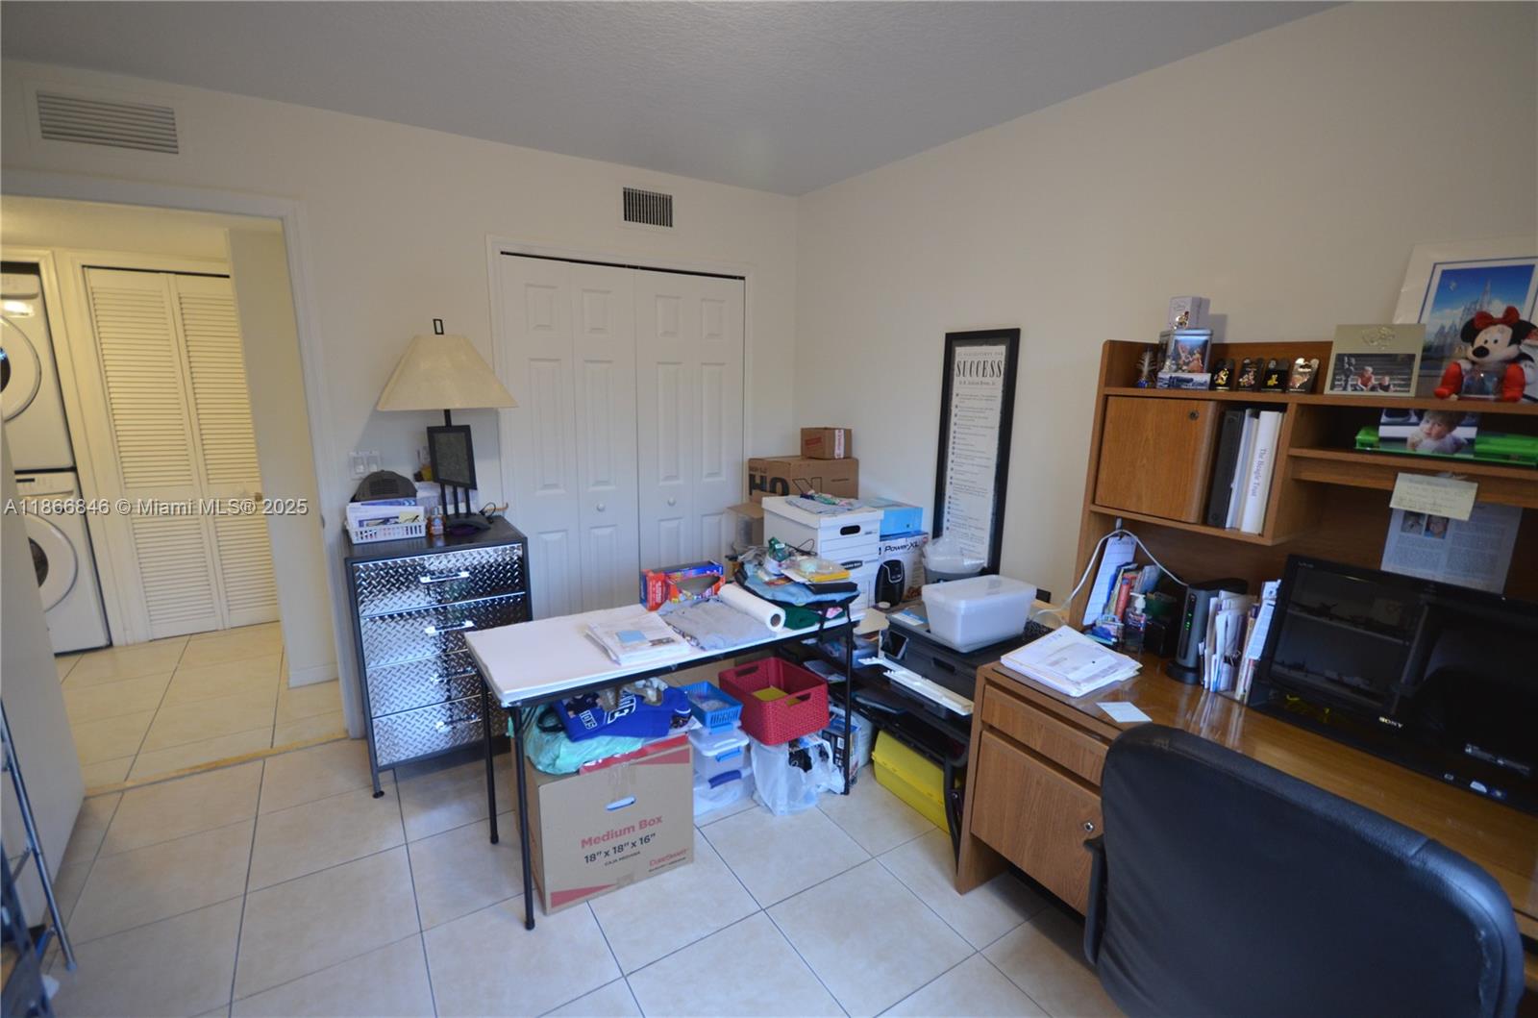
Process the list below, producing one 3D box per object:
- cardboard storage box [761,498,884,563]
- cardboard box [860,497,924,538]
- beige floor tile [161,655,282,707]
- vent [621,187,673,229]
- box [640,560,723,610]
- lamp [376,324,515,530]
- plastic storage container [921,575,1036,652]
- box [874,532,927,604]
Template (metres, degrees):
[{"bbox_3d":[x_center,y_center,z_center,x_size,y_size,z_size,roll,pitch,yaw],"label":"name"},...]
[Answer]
[{"bbox_3d":[0.214,0.113,2.638,0.315,0.255,0.400,-6,13,-32],"label":"cardboard storage box"},{"bbox_3d":[0.475,0.033,2.766,0.265,0.105,0.265,-6,13,-32],"label":"cardboard box"},{"bbox_3d":[-2.741,0.861,3.230,0.435,0.012,0.435,-6,13,-34],"label":"beige floor tile"},{"bbox_3d":[-0.560,-1.415,3.007,0.245,0.143,0.020,-6,13,-32],"label":"vent"},{"bbox_3d":[-0.324,0.277,2.365,0.300,0.135,0.090,-6,14,-32],"label":"box"},{"bbox_3d":[-1.234,-0.315,2.499,0.440,0.820,0.340,-6,13,-32],"label":"lamp"},{"bbox_3d":[0.732,0.359,2.244,0.360,0.174,0.190,-5,14,-28],"label":"plastic storage container"},{"bbox_3d":[0.495,0.262,2.867,0.290,0.340,0.290,-7,15,-33],"label":"box"}]

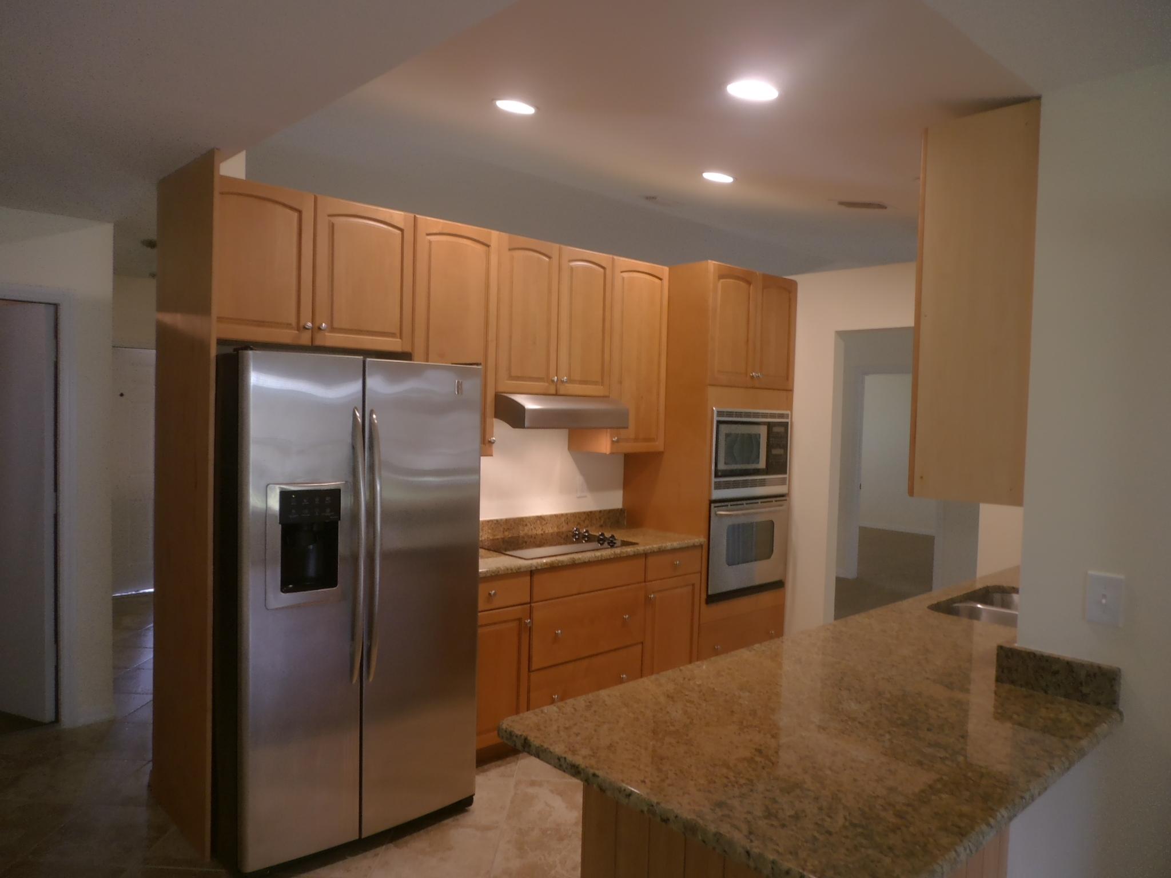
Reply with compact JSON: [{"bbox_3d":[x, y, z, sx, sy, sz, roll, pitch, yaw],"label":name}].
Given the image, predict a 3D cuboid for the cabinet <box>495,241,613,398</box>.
[{"bbox_3d":[-0.252,-0.616,4.289,0.770,0.765,0.330,-1,3,-43],"label":"cabinet"}]

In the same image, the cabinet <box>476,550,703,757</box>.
[{"bbox_3d":[-0.183,1.024,4.237,1.677,0.866,0.625,-1,3,-43],"label":"cabinet"}]

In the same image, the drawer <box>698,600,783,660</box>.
[{"bbox_3d":[0.751,1.169,5.080,0.838,0.340,0.603,-1,3,-43],"label":"drawer"}]

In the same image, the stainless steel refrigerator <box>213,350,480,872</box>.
[{"bbox_3d":[-1.026,0.586,3.190,0.912,1.775,0.890,-1,3,-43],"label":"stainless steel refrigerator"}]

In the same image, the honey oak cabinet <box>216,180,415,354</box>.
[{"bbox_3d":[-1.208,-0.687,3.405,0.915,0.605,0.330,-1,3,-43],"label":"honey oak cabinet"}]

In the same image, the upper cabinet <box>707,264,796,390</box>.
[{"bbox_3d":[0.787,-0.656,5.037,0.857,0.690,0.633,-1,3,-43],"label":"upper cabinet"}]

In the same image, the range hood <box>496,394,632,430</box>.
[{"bbox_3d":[-0.205,-0.146,4.248,0.745,0.169,0.490,-1,3,-43],"label":"range hood"}]

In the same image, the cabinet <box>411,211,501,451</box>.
[{"bbox_3d":[-0.708,-0.458,3.878,0.459,1.073,0.330,-1,3,-43],"label":"cabinet"}]

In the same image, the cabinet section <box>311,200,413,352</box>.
[{"bbox_3d":[-1.035,-0.686,3.539,0.459,0.600,0.318,-1,3,-43],"label":"cabinet section"}]

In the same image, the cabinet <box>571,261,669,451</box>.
[{"bbox_3d":[0.196,-0.466,4.709,0.455,1.073,0.330,-1,3,-43],"label":"cabinet"}]

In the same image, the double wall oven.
[{"bbox_3d":[0.783,0.369,5.027,0.756,1.105,0.623,-1,3,-43],"label":"double wall oven"}]

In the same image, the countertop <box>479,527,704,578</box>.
[{"bbox_3d":[-0.169,0.573,4.216,1.677,0.042,0.641,-1,3,-43],"label":"countertop"}]

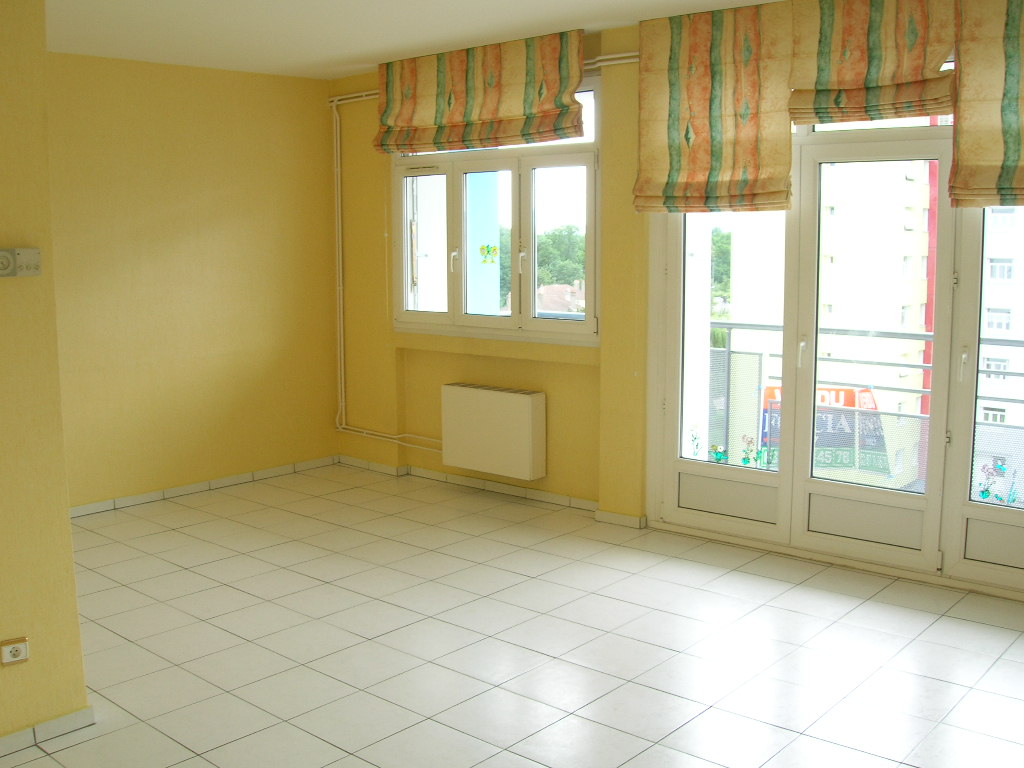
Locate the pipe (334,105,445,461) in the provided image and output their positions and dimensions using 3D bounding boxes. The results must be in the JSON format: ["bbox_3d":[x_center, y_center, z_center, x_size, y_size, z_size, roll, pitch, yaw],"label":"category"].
[{"bbox_3d":[-0.849,-0.748,6.647,0.990,2.290,0.120,6,10,41],"label":"pipe"}]

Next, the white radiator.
[{"bbox_3d":[-0.117,0.280,6.146,0.729,0.508,0.139,6,10,41],"label":"white radiator"}]

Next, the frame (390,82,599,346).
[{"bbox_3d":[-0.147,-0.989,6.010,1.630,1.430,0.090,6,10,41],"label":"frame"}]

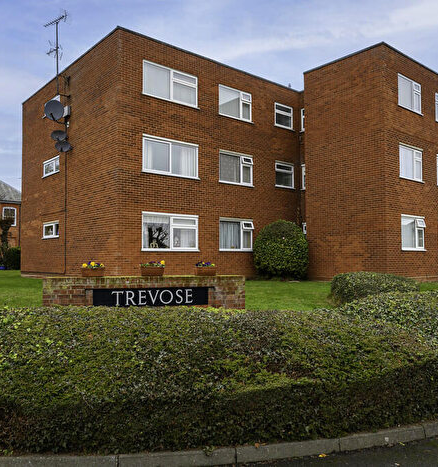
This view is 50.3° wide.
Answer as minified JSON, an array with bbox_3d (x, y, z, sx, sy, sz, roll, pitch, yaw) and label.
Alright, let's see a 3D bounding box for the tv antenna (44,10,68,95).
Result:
[{"bbox_3d":[-5.991,-6.652,17.153,1.300,2.900,0.450,-3,-4,40],"label":"tv antenna"}]

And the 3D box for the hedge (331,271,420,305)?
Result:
[{"bbox_3d":[3.310,1.168,10.000,1.700,0.680,1.150,-1,-3,14],"label":"hedge"}]

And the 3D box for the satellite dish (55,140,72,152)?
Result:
[{"bbox_3d":[-5.764,-3.218,17.300,0.570,0.430,0.330,0,-3,-7],"label":"satellite dish"}]

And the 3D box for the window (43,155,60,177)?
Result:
[{"bbox_3d":[-6.783,-2.681,18.945,0.120,0.650,1.770,3,-4,-40],"label":"window"}]

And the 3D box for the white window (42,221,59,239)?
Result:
[{"bbox_3d":[-6.710,-0.134,18.726,0.120,0.650,1.750,3,-4,-40],"label":"white window"}]

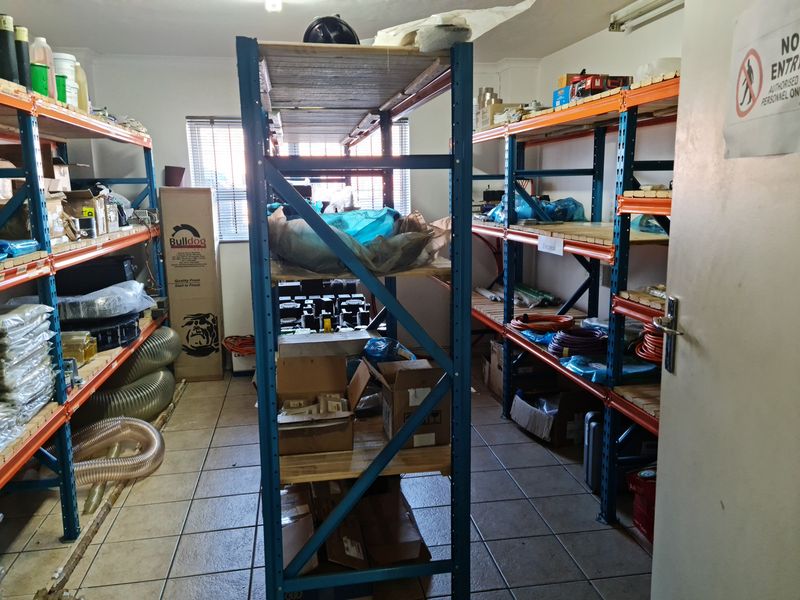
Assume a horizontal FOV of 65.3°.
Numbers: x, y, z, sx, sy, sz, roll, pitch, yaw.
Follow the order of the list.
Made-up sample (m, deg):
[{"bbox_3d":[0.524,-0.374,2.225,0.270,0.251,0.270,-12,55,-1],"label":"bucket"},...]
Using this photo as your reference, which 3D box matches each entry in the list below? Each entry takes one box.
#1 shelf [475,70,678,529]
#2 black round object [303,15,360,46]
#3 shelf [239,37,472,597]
[{"bbox_3d":[1.002,-0.090,3.394,0.604,1.786,3.522,-3,10,-9],"label":"shelf"},{"bbox_3d":[-0.221,-0.818,2.034,0.182,0.168,0.185,-3,10,-10],"label":"black round object"},{"bbox_3d":[-0.363,-0.051,3.293,0.606,1.792,3.181,-3,10,-9],"label":"shelf"}]

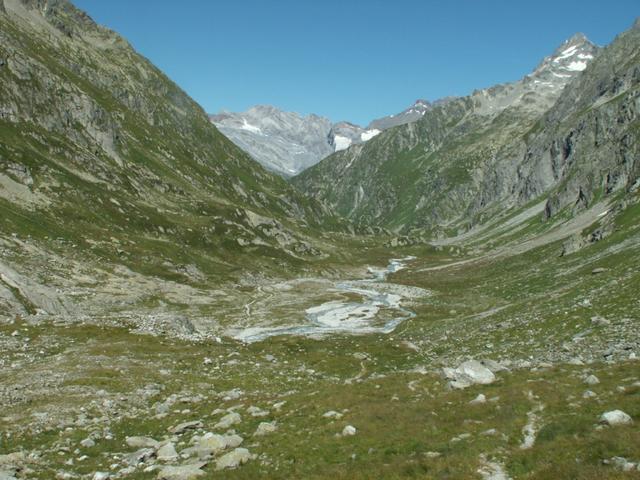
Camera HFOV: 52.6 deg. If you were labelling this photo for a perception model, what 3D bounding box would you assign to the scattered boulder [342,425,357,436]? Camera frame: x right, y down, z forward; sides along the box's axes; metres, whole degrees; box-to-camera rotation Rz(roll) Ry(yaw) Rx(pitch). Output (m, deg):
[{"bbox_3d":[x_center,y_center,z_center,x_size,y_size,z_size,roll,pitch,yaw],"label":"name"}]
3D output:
[{"bbox_3d":[1.208,7.801,26.500,0.573,0.477,0.487,0,3,3],"label":"scattered boulder"}]

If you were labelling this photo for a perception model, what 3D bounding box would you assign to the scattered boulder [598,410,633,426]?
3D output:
[{"bbox_3d":[12.330,7.448,27.000,1.419,0.603,1.064,1,3,25],"label":"scattered boulder"}]

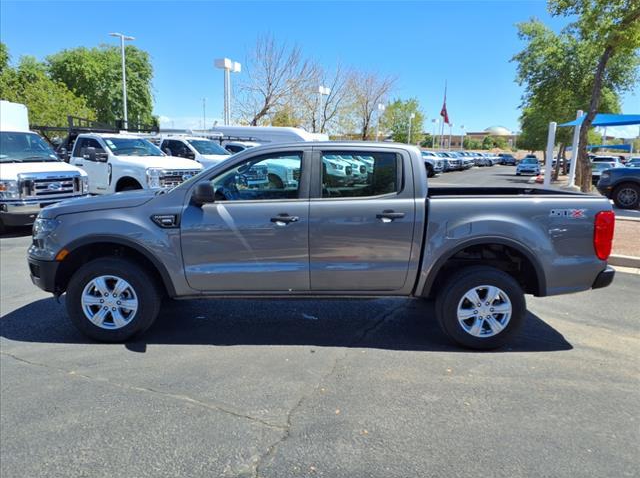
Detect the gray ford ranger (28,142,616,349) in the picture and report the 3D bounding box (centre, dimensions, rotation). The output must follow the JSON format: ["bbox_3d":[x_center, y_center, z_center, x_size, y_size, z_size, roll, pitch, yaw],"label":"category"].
[{"bbox_3d":[0.000,-0.080,5.061,5.350,1.800,1.950,1,10,-1],"label":"gray ford ranger"}]

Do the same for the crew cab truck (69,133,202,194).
[{"bbox_3d":[-5.778,-1.789,13.518,5.950,2.060,2.050,7,11,28],"label":"crew cab truck"}]

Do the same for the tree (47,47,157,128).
[{"bbox_3d":[-16.349,-9.862,37.782,8.000,9.098,7.500,1,10,0],"label":"tree"}]

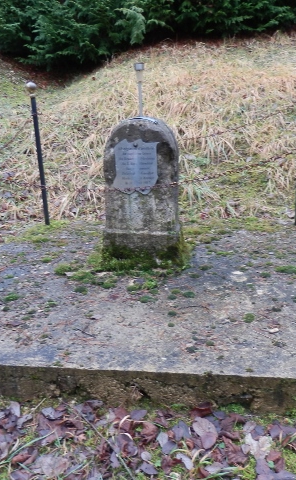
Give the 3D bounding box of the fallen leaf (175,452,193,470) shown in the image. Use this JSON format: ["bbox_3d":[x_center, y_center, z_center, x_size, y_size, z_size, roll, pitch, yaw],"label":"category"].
[{"bbox_3d":[0.140,0.811,1.709,0.035,0.025,0.079,-12,18,-29],"label":"fallen leaf"}]

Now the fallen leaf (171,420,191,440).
[{"bbox_3d":[0.129,0.754,1.853,0.059,0.025,0.095,-4,16,-6],"label":"fallen leaf"}]

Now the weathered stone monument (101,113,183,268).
[{"bbox_3d":[-0.047,-0.367,3.358,0.579,1.025,0.267,1,16,14],"label":"weathered stone monument"}]

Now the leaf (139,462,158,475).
[{"bbox_3d":[0.001,0.812,1.653,0.069,0.015,0.045,-10,19,-22],"label":"leaf"}]

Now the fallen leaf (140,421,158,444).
[{"bbox_3d":[0.004,0.740,1.777,0.070,0.035,0.100,-7,26,-10],"label":"fallen leaf"}]

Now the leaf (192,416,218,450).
[{"bbox_3d":[0.224,0.748,1.812,0.100,0.020,0.152,-8,18,-14],"label":"leaf"}]

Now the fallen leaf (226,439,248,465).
[{"bbox_3d":[0.321,0.776,1.705,0.071,0.020,0.114,-9,19,-19],"label":"fallen leaf"}]

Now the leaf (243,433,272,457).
[{"bbox_3d":[0.401,0.751,1.693,0.110,0.030,0.110,2,23,14],"label":"leaf"}]

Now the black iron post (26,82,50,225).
[{"bbox_3d":[-1.002,-0.779,4.318,0.085,1.315,0.085,0,15,9],"label":"black iron post"}]

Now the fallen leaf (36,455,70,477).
[{"bbox_3d":[-0.348,0.816,1.691,0.123,0.020,0.086,0,18,10],"label":"fallen leaf"}]

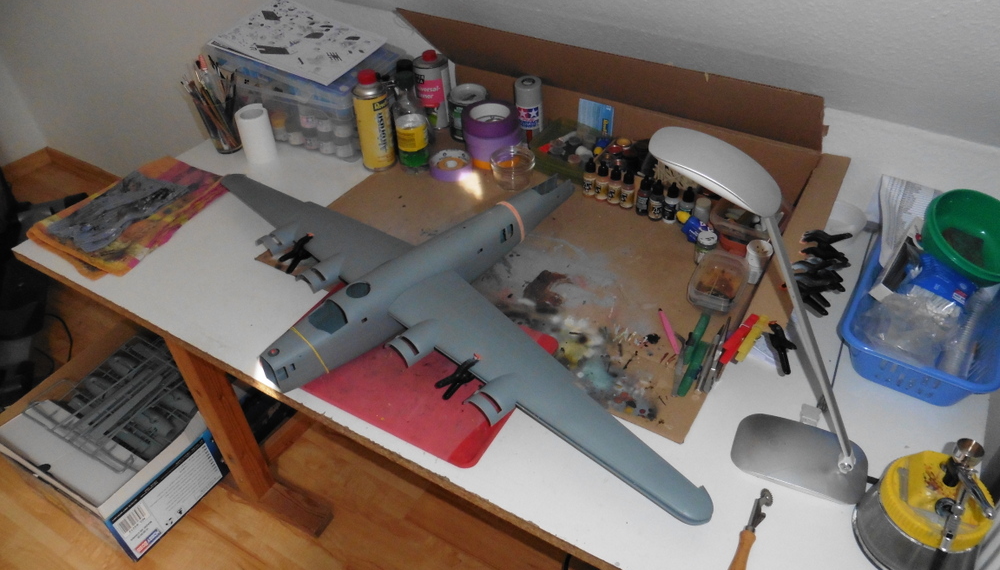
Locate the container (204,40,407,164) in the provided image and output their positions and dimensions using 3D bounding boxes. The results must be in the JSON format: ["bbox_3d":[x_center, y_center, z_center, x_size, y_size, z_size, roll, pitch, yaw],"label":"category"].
[{"bbox_3d":[-0.409,-0.433,1.536,0.356,0.171,0.232,17,44,20],"label":"container"}]

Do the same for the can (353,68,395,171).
[{"bbox_3d":[-0.254,-0.329,1.392,0.067,0.194,0.067,-1,41,1],"label":"can"}]

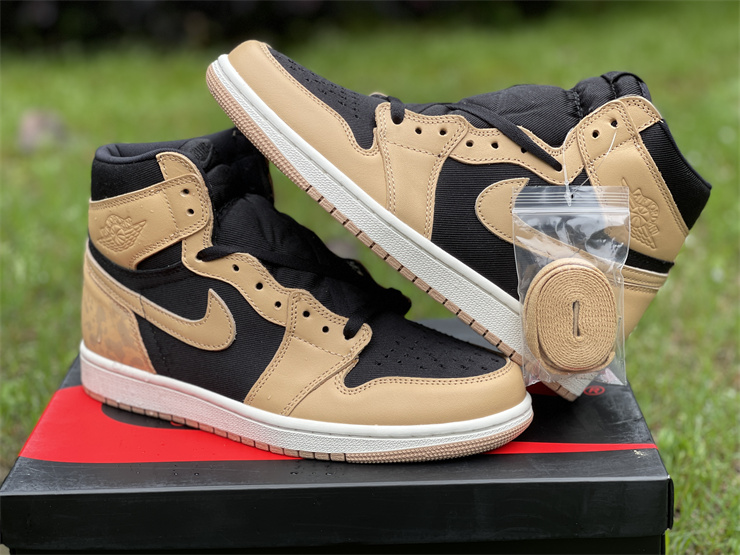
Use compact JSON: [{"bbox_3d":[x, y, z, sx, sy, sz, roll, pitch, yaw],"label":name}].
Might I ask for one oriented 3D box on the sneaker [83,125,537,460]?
[{"bbox_3d":[-0.046,0.001,0.783,0.293,0.165,0.110,7,21,26],"label":"sneaker"}]

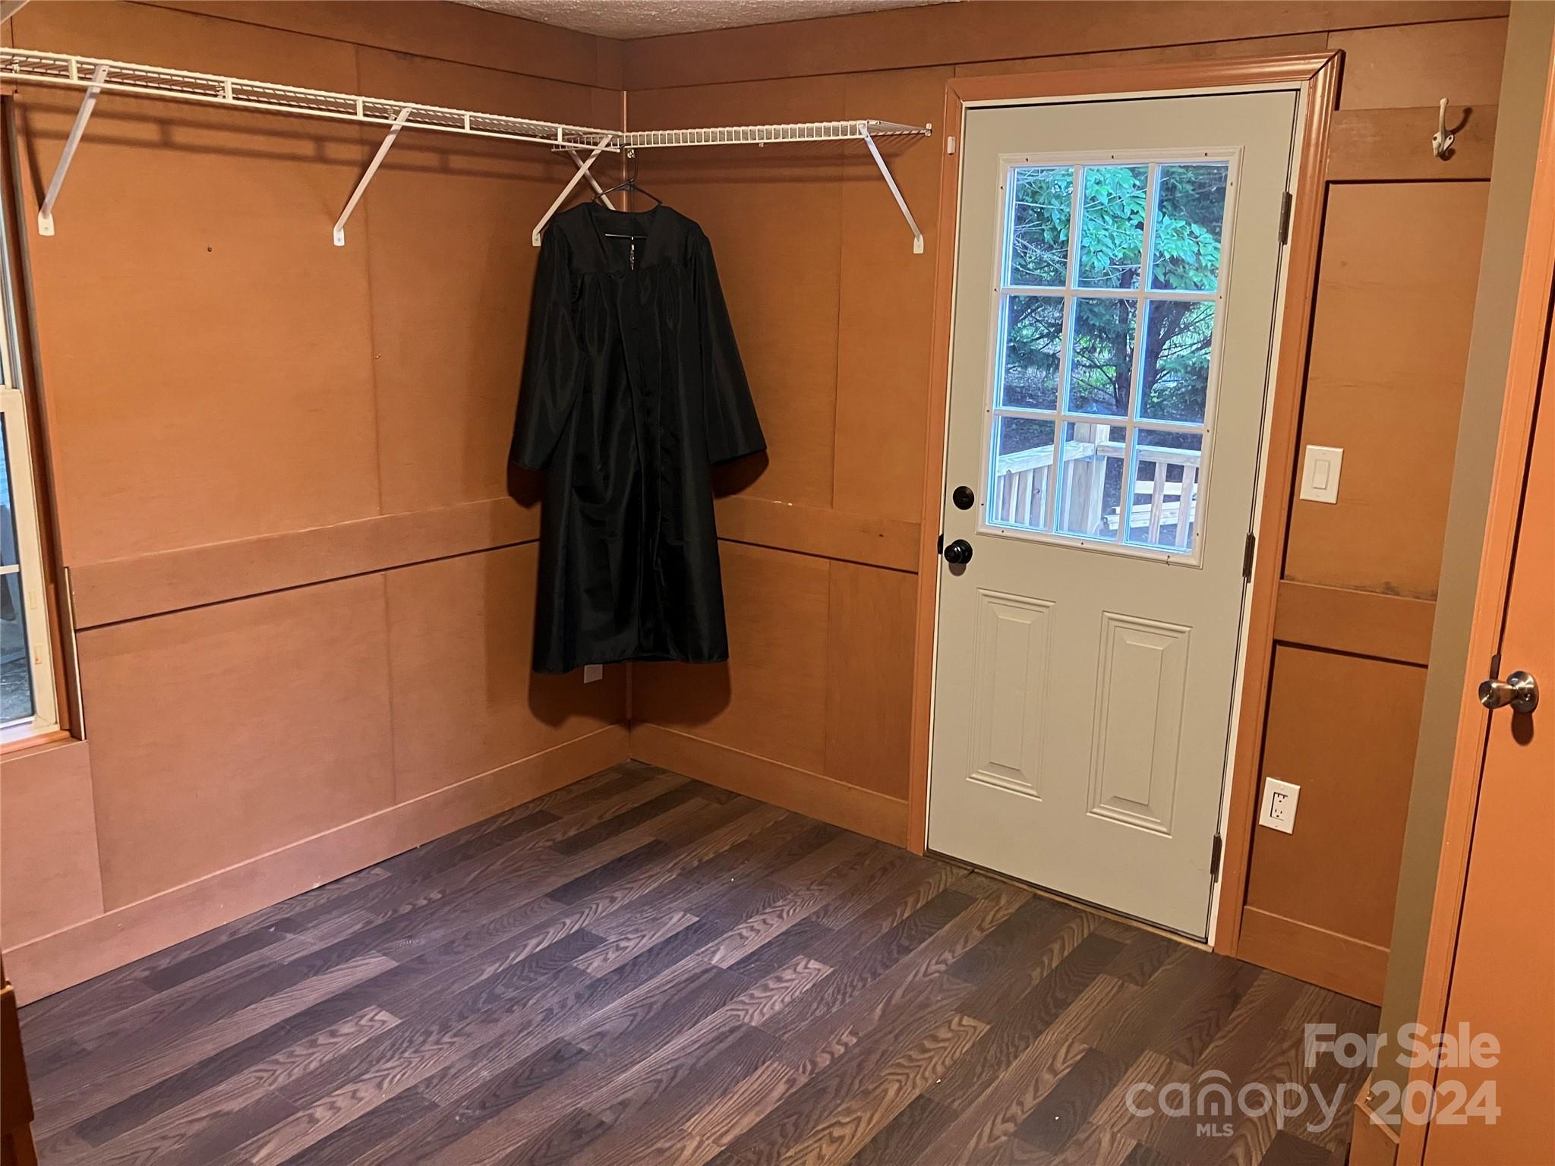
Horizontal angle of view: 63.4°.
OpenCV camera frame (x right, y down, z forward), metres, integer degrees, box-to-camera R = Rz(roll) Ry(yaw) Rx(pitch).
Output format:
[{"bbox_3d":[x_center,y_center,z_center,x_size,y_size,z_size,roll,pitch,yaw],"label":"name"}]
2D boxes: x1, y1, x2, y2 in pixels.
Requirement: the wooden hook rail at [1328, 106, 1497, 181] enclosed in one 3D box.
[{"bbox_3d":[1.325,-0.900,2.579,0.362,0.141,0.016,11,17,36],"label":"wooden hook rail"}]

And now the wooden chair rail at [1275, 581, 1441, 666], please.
[{"bbox_3d":[1.312,0.090,2.812,0.372,0.140,0.016,11,17,36],"label":"wooden chair rail"}]

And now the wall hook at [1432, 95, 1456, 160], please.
[{"bbox_3d":[1.331,-0.912,2.520,0.038,0.106,0.066,11,17,36],"label":"wall hook"}]

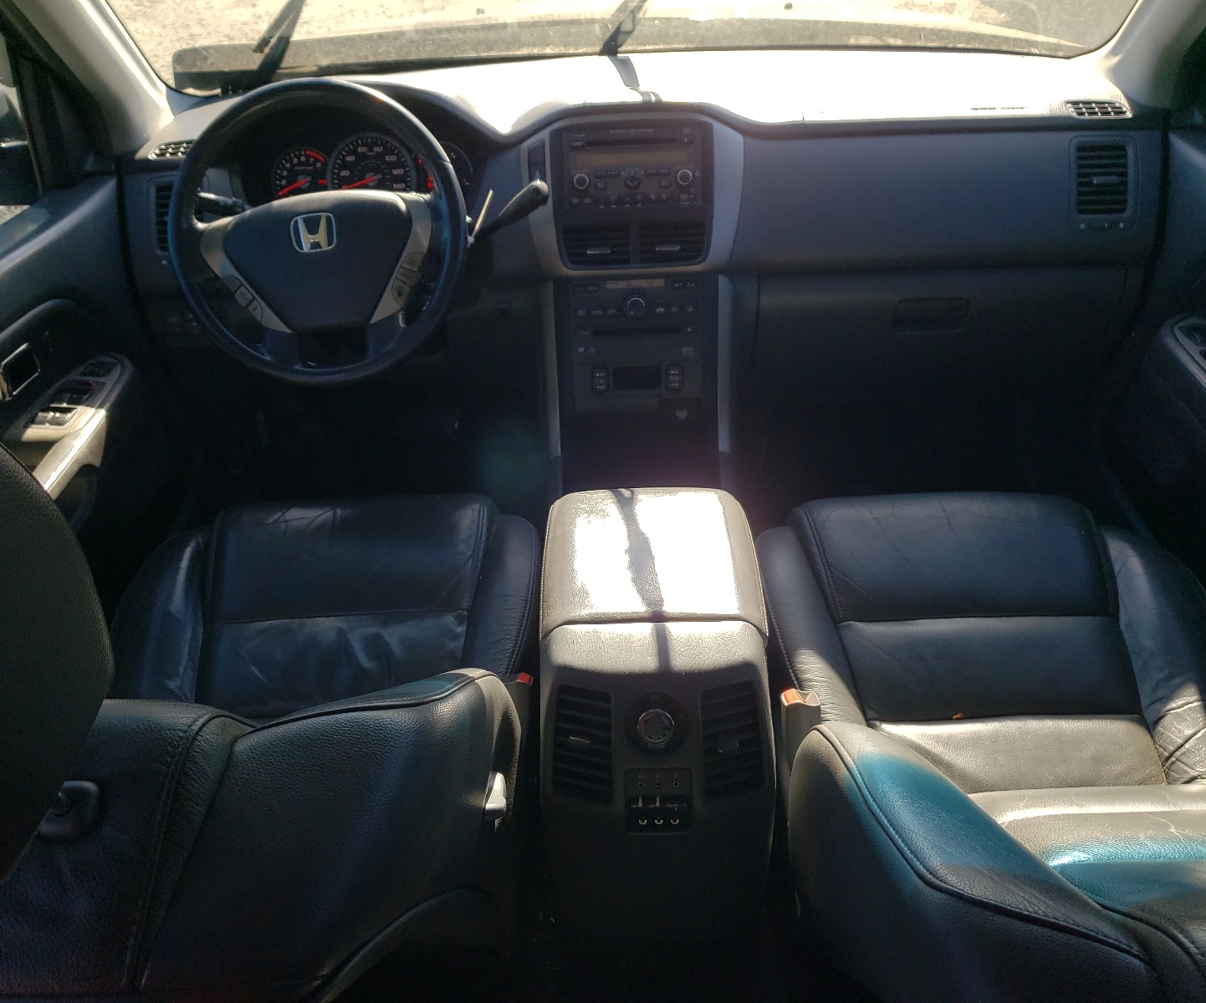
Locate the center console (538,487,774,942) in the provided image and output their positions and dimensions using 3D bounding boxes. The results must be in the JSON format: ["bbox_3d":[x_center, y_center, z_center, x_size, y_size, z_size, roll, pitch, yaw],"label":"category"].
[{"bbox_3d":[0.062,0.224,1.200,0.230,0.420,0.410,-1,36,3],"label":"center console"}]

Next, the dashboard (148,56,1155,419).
[{"bbox_3d":[0.061,-0.444,1.635,1.480,0.435,0.450,-1,36,3],"label":"dashboard"}]

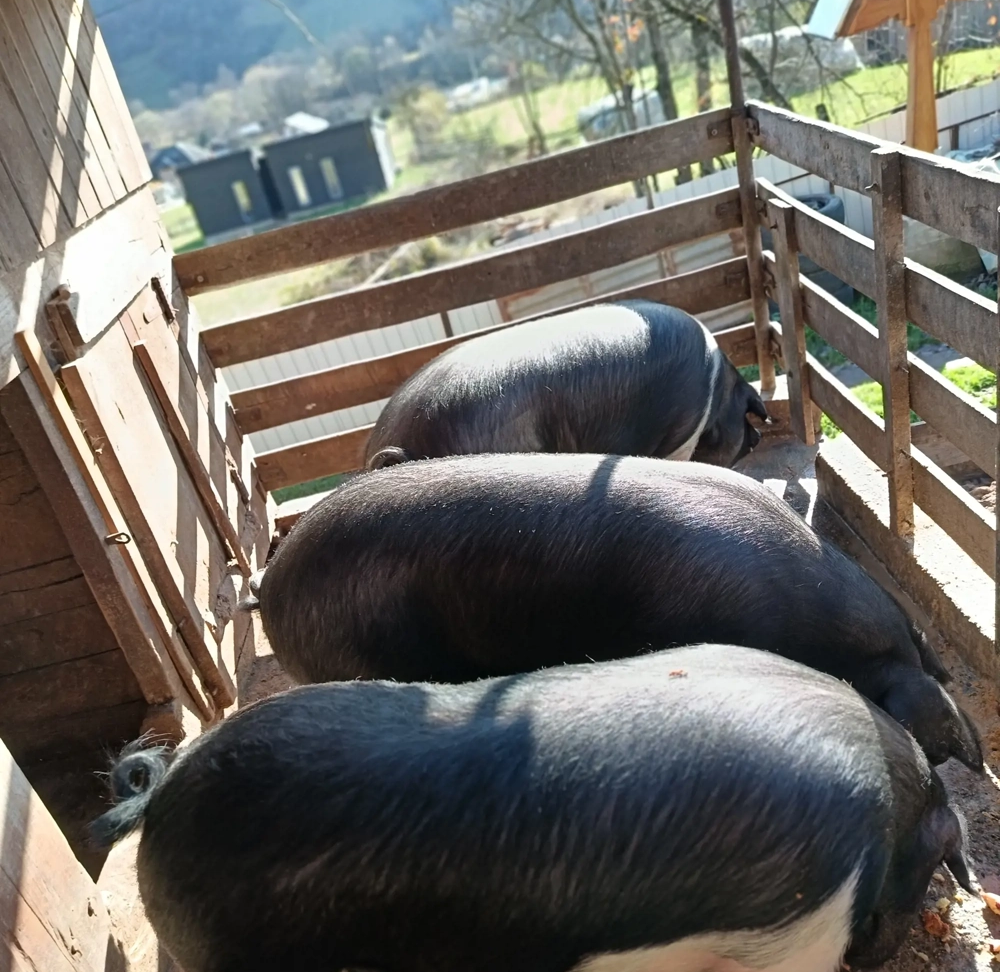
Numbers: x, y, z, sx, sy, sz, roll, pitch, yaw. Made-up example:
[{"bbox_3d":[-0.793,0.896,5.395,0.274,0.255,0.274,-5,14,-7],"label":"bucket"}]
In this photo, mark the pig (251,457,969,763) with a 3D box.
[{"bbox_3d":[0.165,0.302,1.974,1.504,0.768,0.464,-3,30,23],"label":"pig"}]

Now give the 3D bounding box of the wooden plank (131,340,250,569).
[{"bbox_3d":[-0.915,-0.053,2.796,0.030,0.819,0.045,-14,28,3],"label":"wooden plank"}]

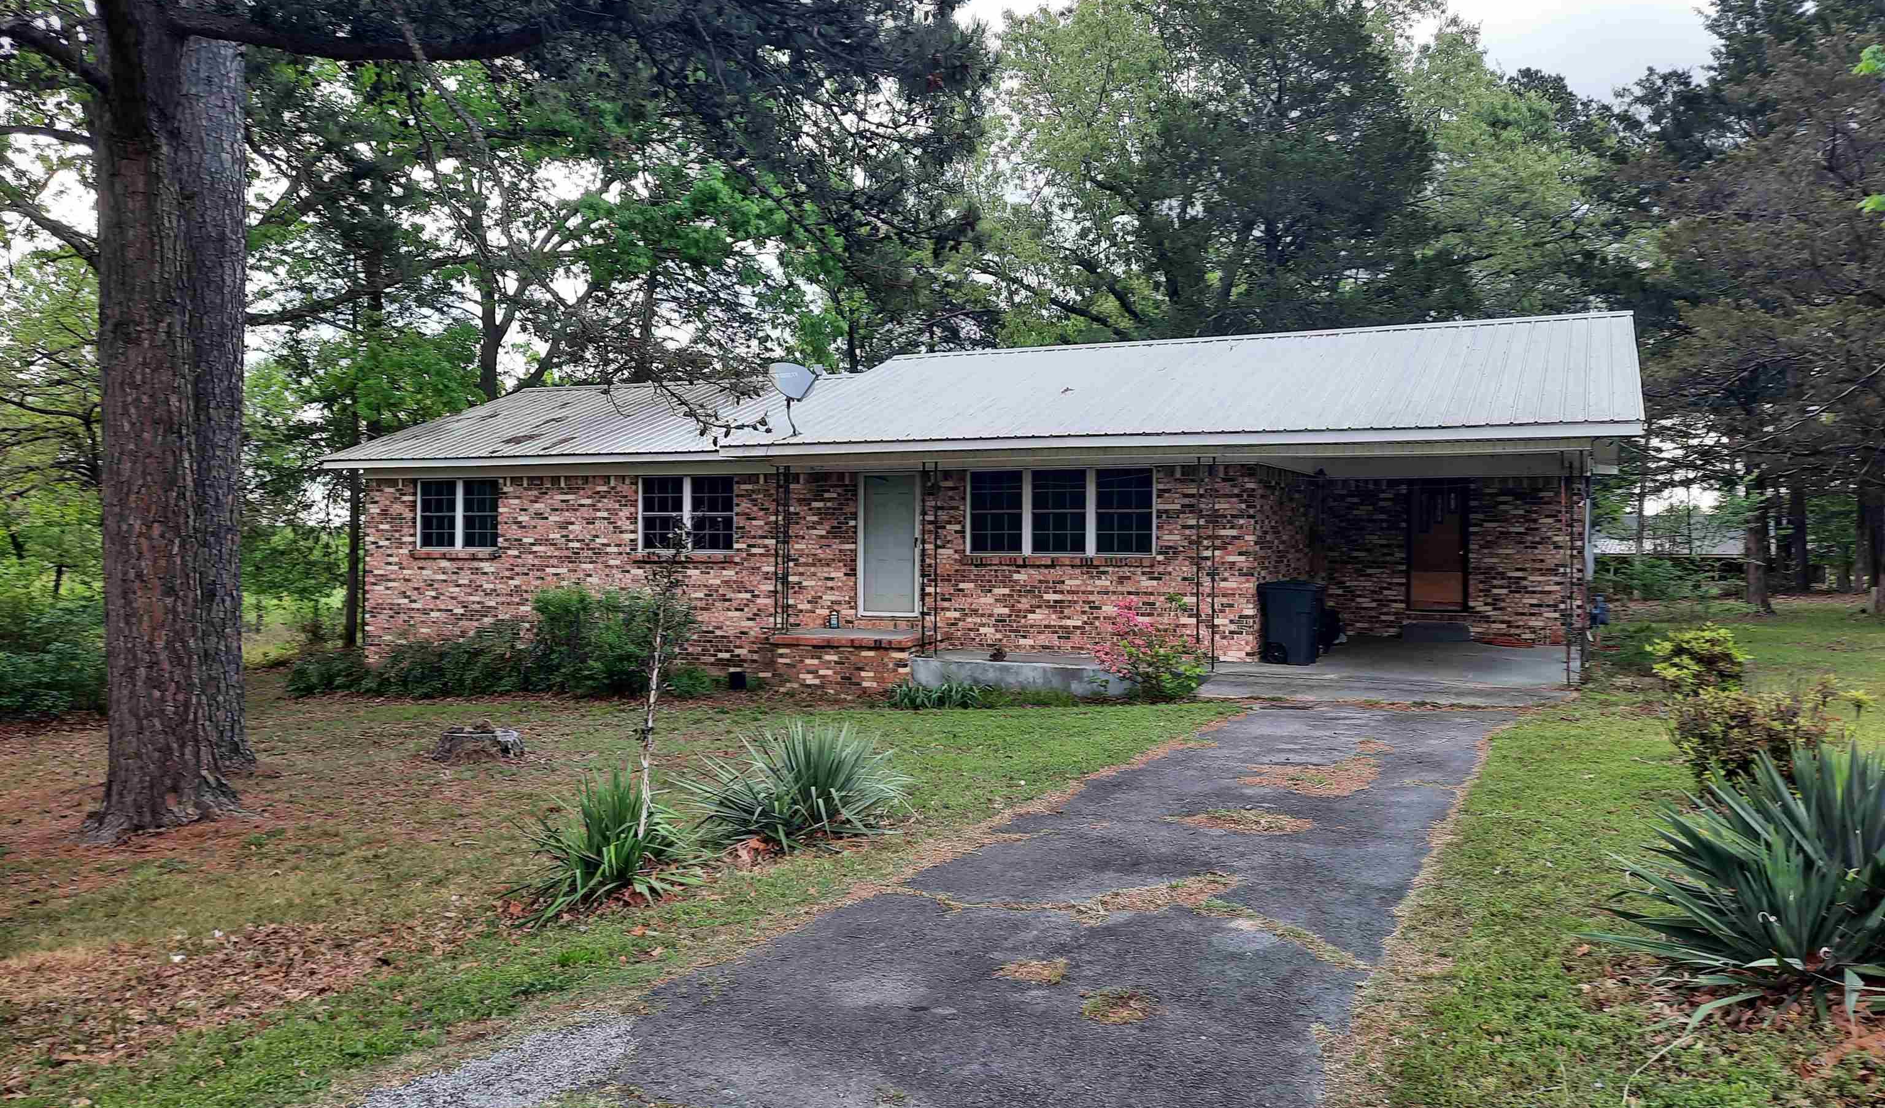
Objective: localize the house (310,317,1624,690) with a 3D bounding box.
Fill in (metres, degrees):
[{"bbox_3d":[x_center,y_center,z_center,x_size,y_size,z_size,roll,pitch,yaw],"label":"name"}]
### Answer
[{"bbox_3d":[0.331,-0.846,23.340,20.521,5.125,10.584,1,1,26],"label":"house"}]

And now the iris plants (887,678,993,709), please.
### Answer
[{"bbox_3d":[-0.030,1.680,16.350,1.150,0.350,0.600,1,1,26],"label":"iris plants"}]

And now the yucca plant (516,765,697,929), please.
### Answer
[{"bbox_3d":[-1.883,1.591,7.600,0.980,0.700,0.960,0,1,0],"label":"yucca plant"}]

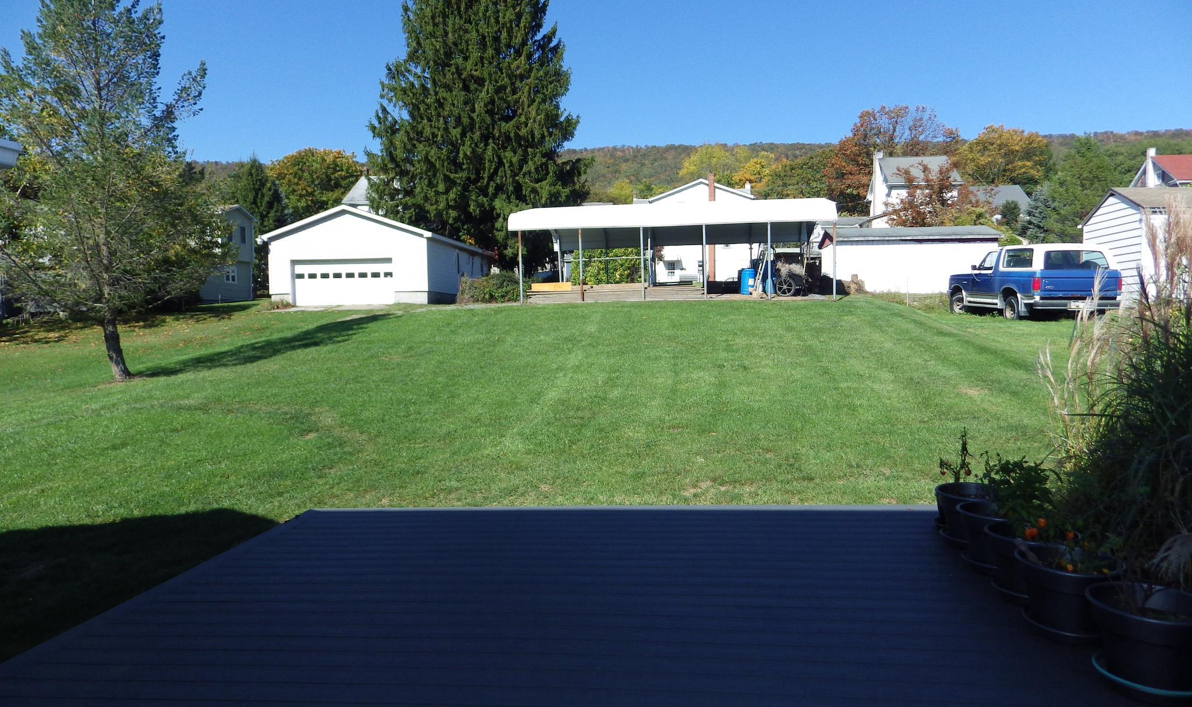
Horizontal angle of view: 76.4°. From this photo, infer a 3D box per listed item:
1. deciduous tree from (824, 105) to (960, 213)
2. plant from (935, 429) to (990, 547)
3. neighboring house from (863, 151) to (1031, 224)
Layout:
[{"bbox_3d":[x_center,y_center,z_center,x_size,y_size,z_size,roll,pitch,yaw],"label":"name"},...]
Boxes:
[{"bbox_3d":[30.400,-16.500,78.000,13.500,18.000,13.000,-1,2,7],"label":"deciduous tree"},{"bbox_3d":[2.240,0.790,4.510,0.410,0.670,0.410,-1,2,7],"label":"plant"},{"bbox_3d":[29.709,-13.148,65.516,11.000,9.000,8.100,-1,2,6],"label":"neighboring house"}]

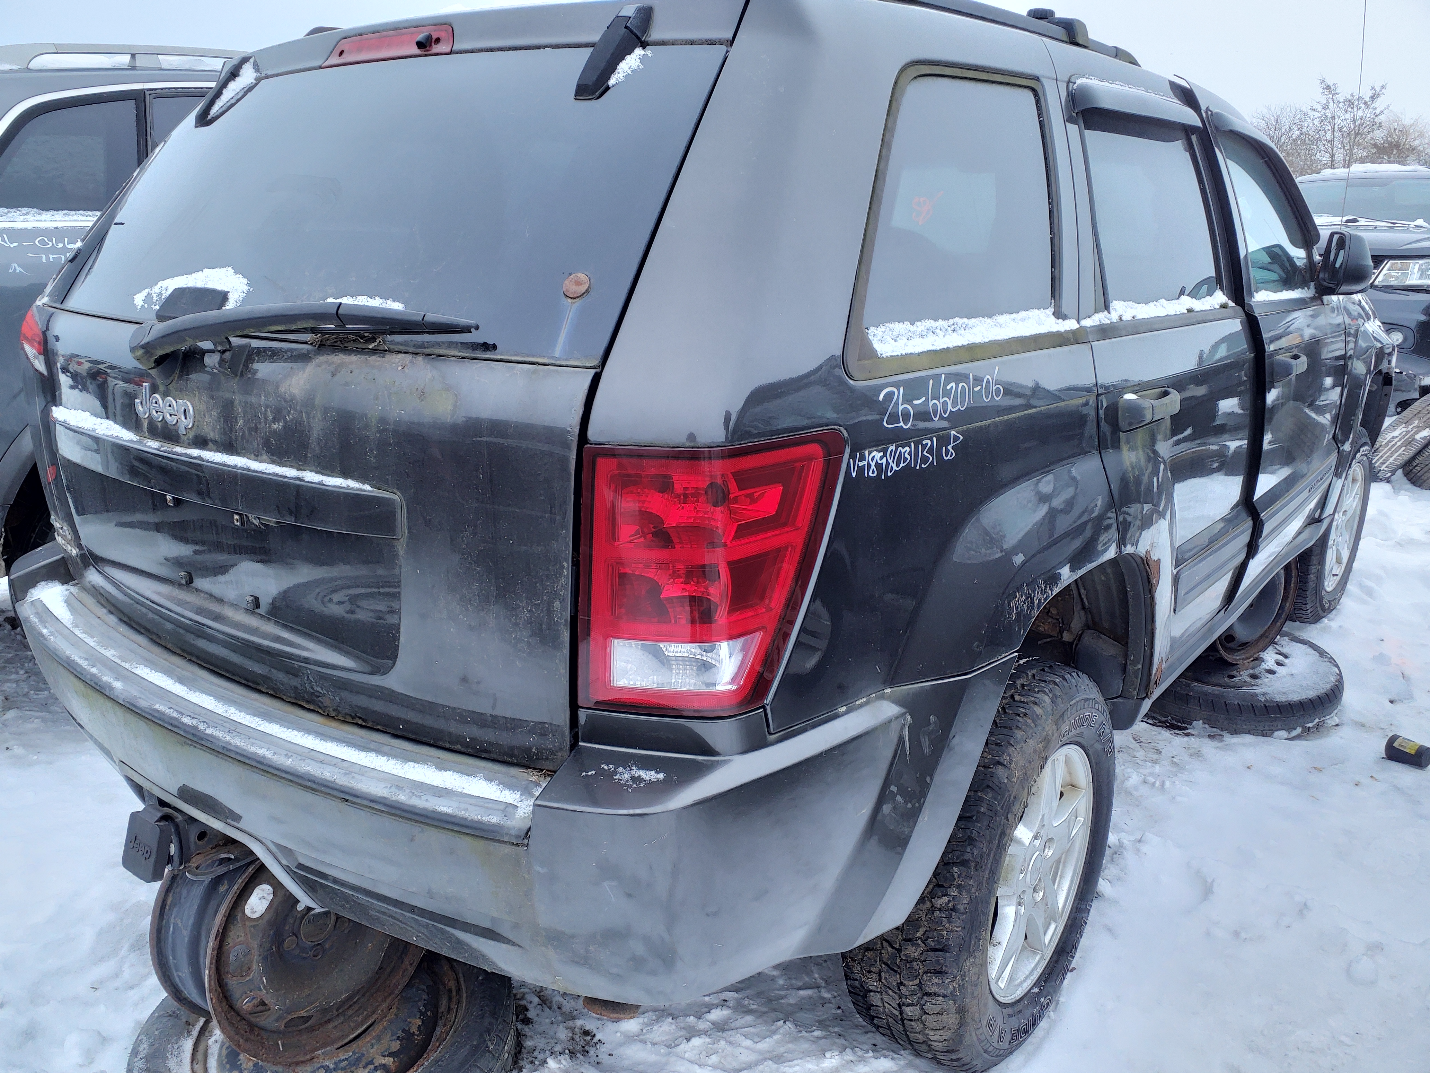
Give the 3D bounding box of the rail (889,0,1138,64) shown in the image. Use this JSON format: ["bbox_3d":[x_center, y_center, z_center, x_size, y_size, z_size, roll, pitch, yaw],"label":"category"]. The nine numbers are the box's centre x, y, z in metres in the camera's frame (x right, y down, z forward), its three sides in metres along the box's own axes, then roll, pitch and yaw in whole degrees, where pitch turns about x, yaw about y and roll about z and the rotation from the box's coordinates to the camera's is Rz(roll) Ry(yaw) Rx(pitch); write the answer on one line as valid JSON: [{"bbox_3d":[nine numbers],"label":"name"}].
[{"bbox_3d":[0.502,-0.893,1.852,0.050,0.065,1.360,13,21,37],"label":"rail"}]

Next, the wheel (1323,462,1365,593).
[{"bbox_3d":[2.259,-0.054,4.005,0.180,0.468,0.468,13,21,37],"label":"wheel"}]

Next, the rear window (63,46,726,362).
[{"bbox_3d":[-0.581,-0.481,1.540,1.320,0.490,0.090,13,-19,37],"label":"rear window"}]

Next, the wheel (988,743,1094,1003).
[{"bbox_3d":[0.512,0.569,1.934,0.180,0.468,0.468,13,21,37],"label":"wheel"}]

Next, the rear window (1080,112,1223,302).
[{"bbox_3d":[0.826,-0.605,2.001,0.030,0.360,0.650,-8,8,41],"label":"rear window"}]

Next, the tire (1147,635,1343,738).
[{"bbox_3d":[1.604,0.425,3.386,0.650,0.180,0.650,13,21,37],"label":"tire"}]

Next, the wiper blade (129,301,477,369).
[{"bbox_3d":[-0.519,-0.230,1.289,0.620,0.100,0.080,5,17,31],"label":"wiper blade"}]

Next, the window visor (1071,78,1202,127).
[{"bbox_3d":[0.784,-0.769,1.946,0.050,0.090,0.690,-8,8,41],"label":"window visor"}]

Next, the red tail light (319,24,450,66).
[{"bbox_3d":[-0.480,-0.727,1.596,0.310,0.065,0.045,13,-2,37],"label":"red tail light"}]

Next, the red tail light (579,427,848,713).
[{"bbox_3d":[-0.007,0.040,1.152,0.205,0.305,0.210,13,21,37],"label":"red tail light"}]

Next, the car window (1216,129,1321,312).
[{"bbox_3d":[1.458,-0.829,2.802,0.065,0.420,0.780,-9,8,42],"label":"car window"}]

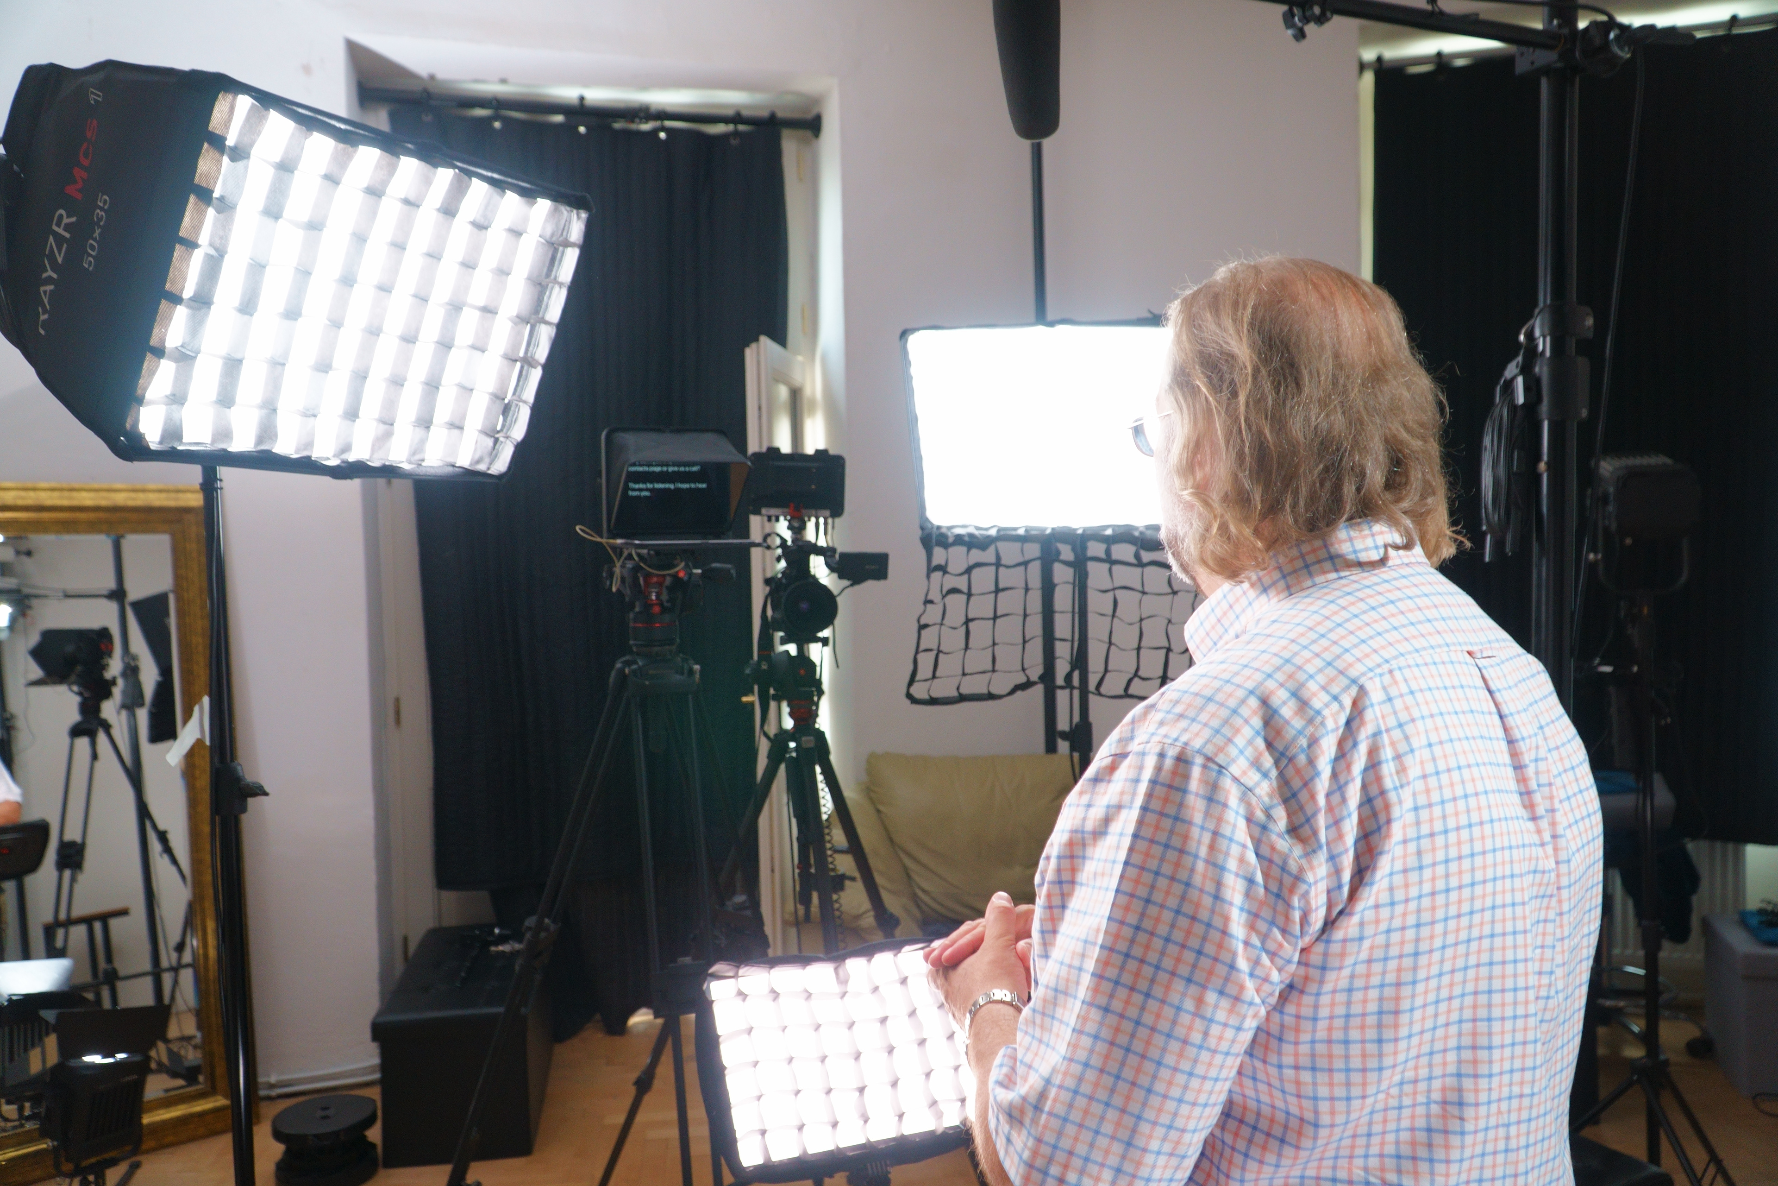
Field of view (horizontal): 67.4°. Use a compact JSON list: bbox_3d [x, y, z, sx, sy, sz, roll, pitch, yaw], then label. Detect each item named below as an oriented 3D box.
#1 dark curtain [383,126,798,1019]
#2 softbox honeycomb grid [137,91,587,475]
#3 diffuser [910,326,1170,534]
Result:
[{"bbox_3d":[-0.841,-0.035,4.059,1.193,2.774,0.150,-2,2,-17],"label":"dark curtain"},{"bbox_3d":[-0.566,-0.315,1.452,0.070,0.360,0.510,27,14,22],"label":"softbox honeycomb grid"},{"bbox_3d":[0.293,-0.272,2.167,0.520,0.370,0.060,0,31,12],"label":"diffuser"}]

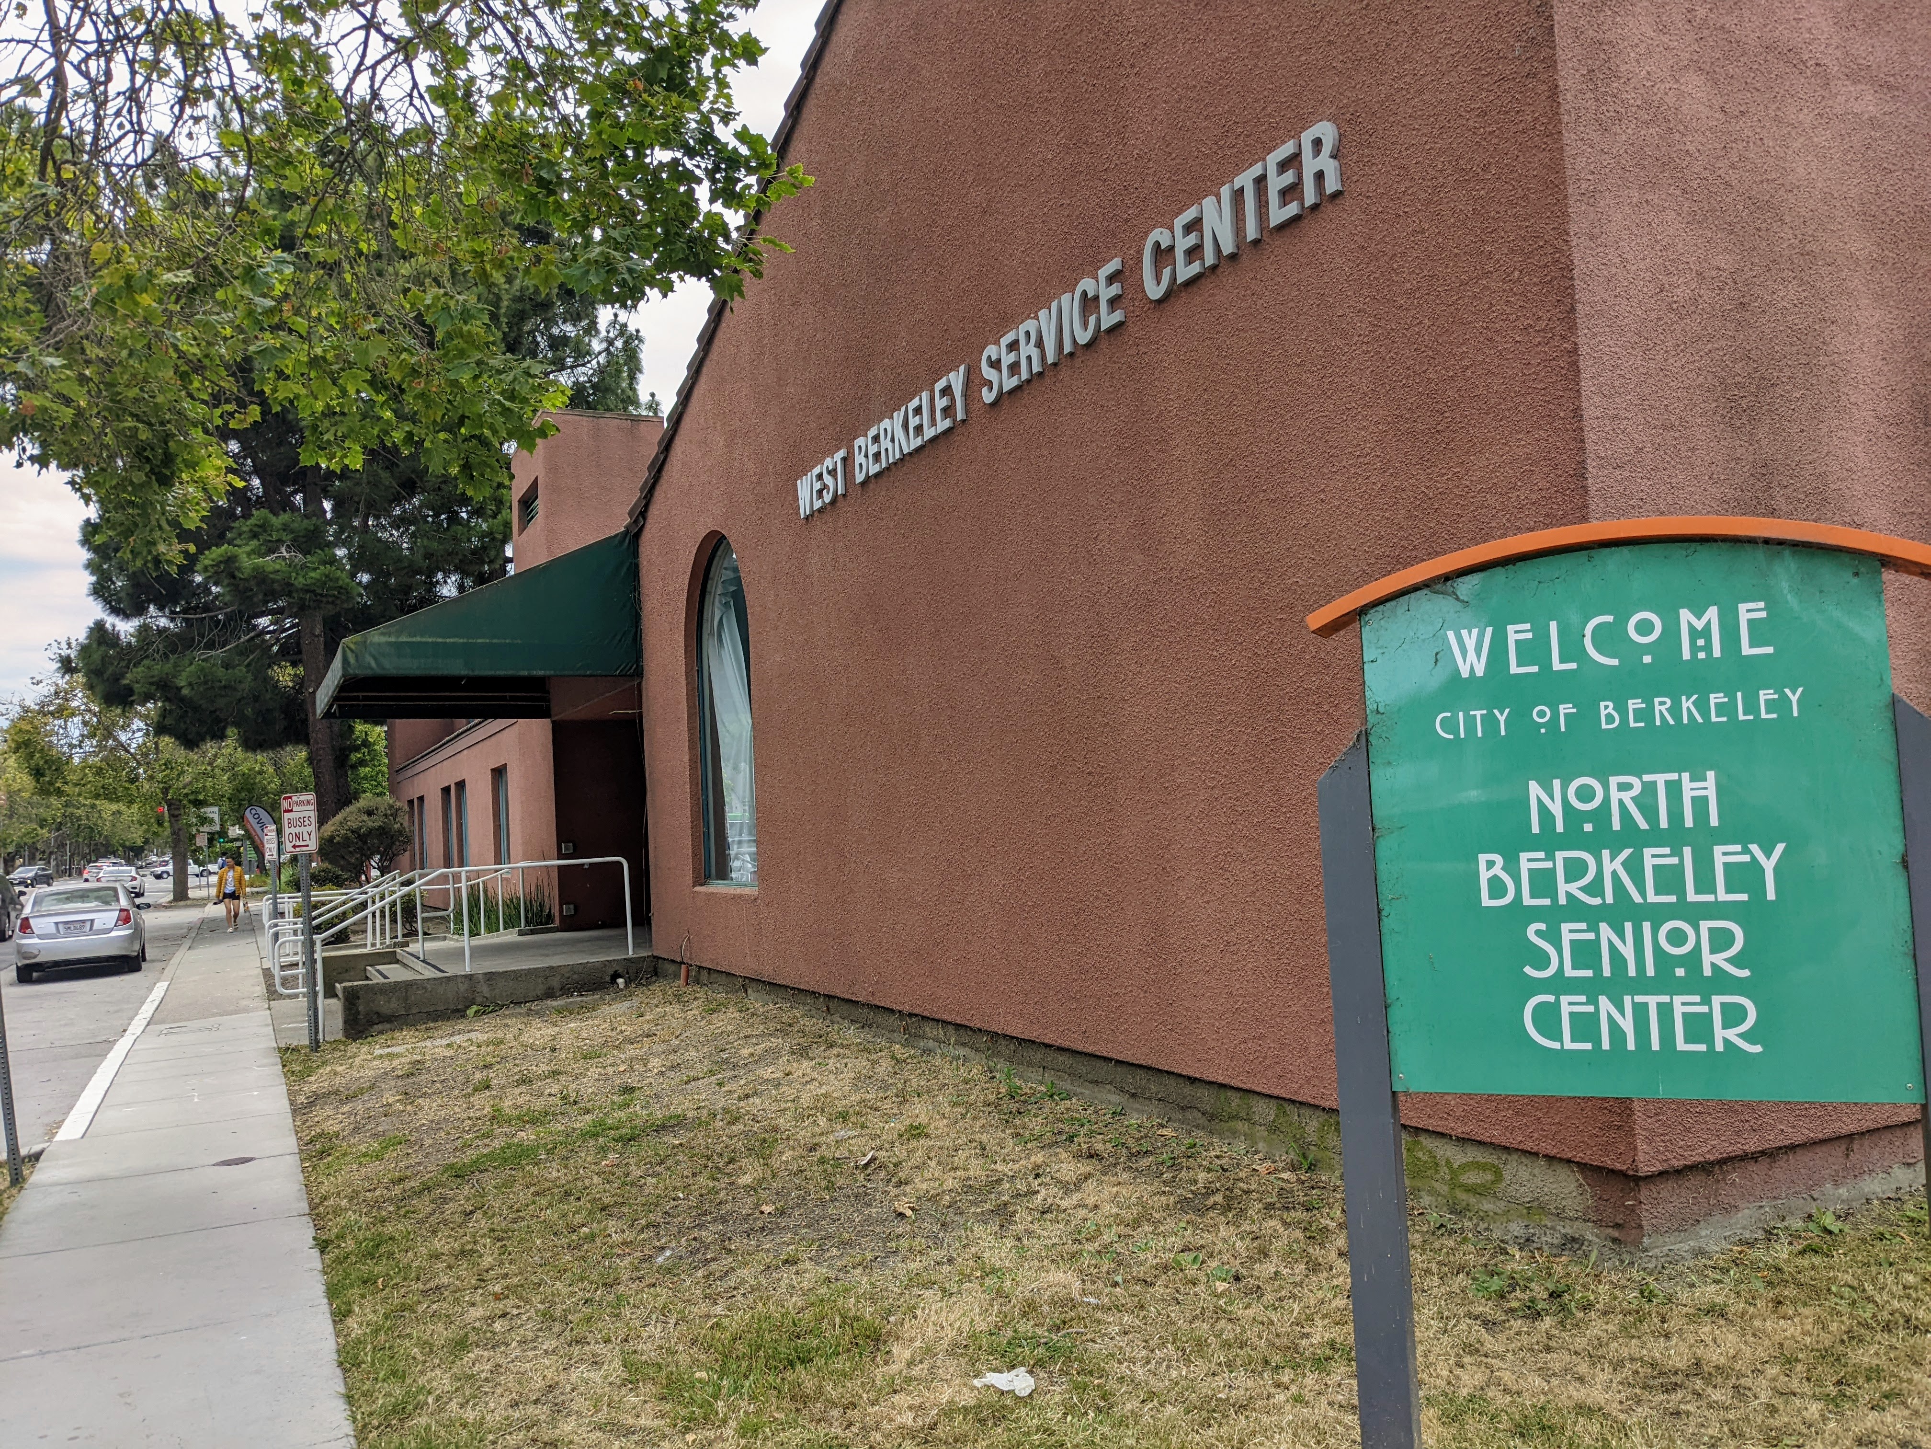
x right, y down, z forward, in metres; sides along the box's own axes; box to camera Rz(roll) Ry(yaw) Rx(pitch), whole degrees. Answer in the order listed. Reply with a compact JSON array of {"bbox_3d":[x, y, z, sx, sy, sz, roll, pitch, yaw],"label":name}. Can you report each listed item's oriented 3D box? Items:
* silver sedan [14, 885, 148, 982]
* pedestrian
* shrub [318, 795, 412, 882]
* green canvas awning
[{"bbox_3d":[-14.564,3.367,25.016,1.710,1.455,4.680,-1,-4,-26],"label":"silver sedan"},{"bbox_3d":[-16.151,3.740,33.086,0.620,1.640,0.440,-1,-4,-26],"label":"pedestrian"},{"bbox_3d":[-11.244,2.447,28.333,1.720,2.180,1.720,-1,-4,-26],"label":"shrub"},{"bbox_3d":[-5.255,-0.942,15.783,2.640,1.425,4.570,-1,-4,-26],"label":"green canvas awning"}]

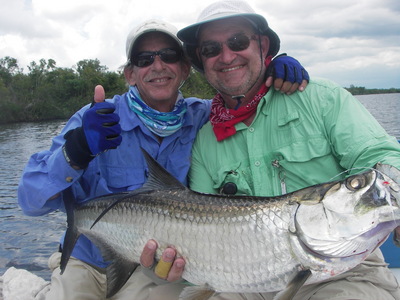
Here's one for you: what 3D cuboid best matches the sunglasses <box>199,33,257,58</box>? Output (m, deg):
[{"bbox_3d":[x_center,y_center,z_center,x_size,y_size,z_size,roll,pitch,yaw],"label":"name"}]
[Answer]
[{"bbox_3d":[0.087,-0.269,1.146,0.143,0.047,0.140,-10,9,18],"label":"sunglasses"}]

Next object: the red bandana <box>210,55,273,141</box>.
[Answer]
[{"bbox_3d":[0.106,-0.132,1.150,0.165,0.195,0.170,-4,-2,11],"label":"red bandana"}]

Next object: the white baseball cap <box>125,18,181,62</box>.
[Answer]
[{"bbox_3d":[-0.131,-0.303,1.223,0.170,0.135,0.260,-9,-3,-7],"label":"white baseball cap"}]

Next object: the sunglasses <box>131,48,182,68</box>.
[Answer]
[{"bbox_3d":[-0.122,-0.244,1.222,0.143,0.045,0.135,-8,2,-7],"label":"sunglasses"}]

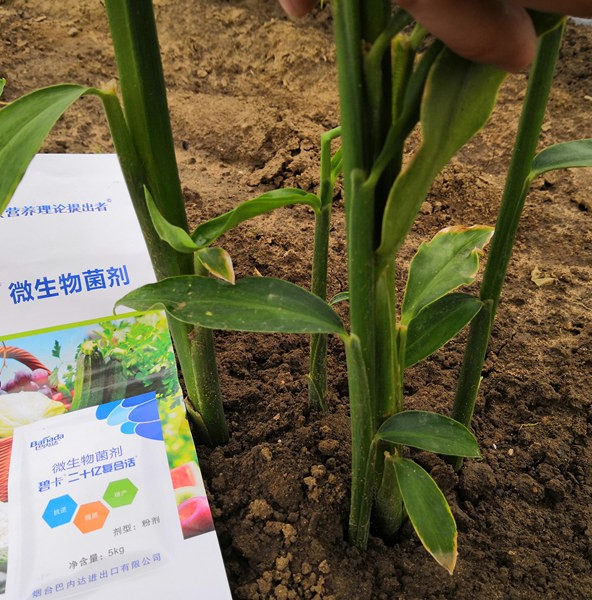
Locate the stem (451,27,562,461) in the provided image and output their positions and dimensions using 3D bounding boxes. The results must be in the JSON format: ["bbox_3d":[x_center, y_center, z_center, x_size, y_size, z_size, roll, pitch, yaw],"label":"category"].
[{"bbox_3d":[0.090,-0.015,0.278,0.009,0.201,0.009,6,17,-2],"label":"stem"}]

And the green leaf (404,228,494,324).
[{"bbox_3d":[0.065,-0.010,0.270,0.057,0.010,0.021,-44,90,-9],"label":"green leaf"}]

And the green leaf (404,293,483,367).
[{"bbox_3d":[0.065,0.013,0.280,0.048,0.009,0.021,-30,64,-10],"label":"green leaf"}]

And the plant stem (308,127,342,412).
[{"bbox_3d":[0.014,-0.009,0.307,0.011,0.147,0.011,1,22,0],"label":"plant stem"}]

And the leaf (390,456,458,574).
[{"bbox_3d":[0.056,0.089,0.265,0.017,0.011,0.050,-20,65,-10],"label":"leaf"}]

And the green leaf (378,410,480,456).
[{"bbox_3d":[0.058,0.059,0.271,0.044,0.011,0.018,6,40,-3],"label":"green leaf"}]

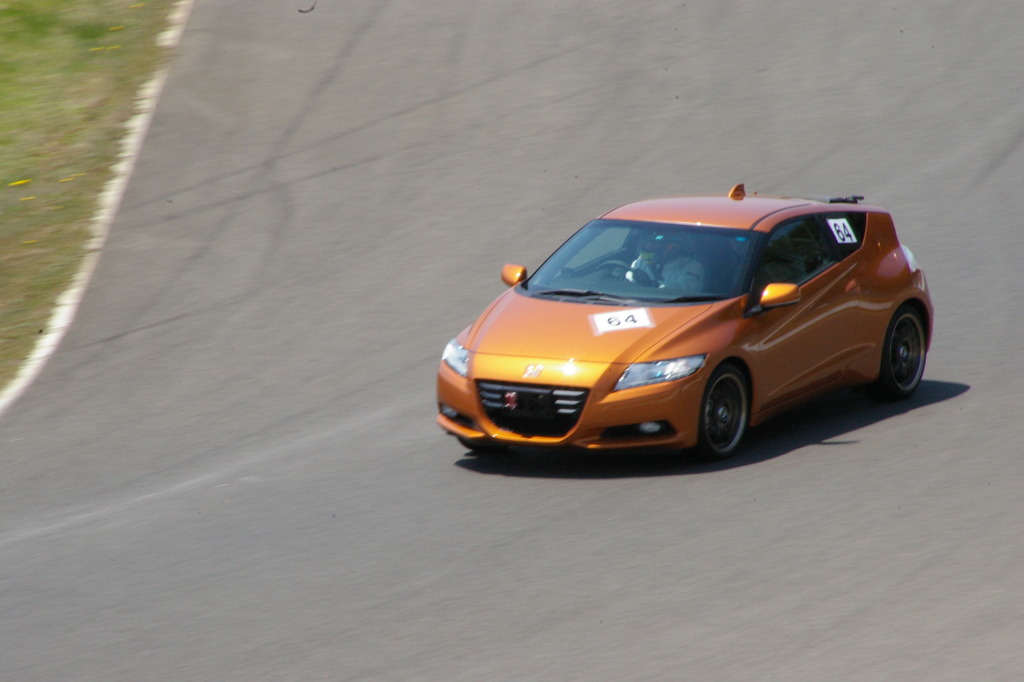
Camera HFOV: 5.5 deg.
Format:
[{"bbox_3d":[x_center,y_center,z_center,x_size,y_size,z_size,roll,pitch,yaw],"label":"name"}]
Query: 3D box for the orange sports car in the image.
[{"bbox_3d":[1.068,-0.170,64.300,1.820,1.380,4.080,4,10,28],"label":"orange sports car"}]

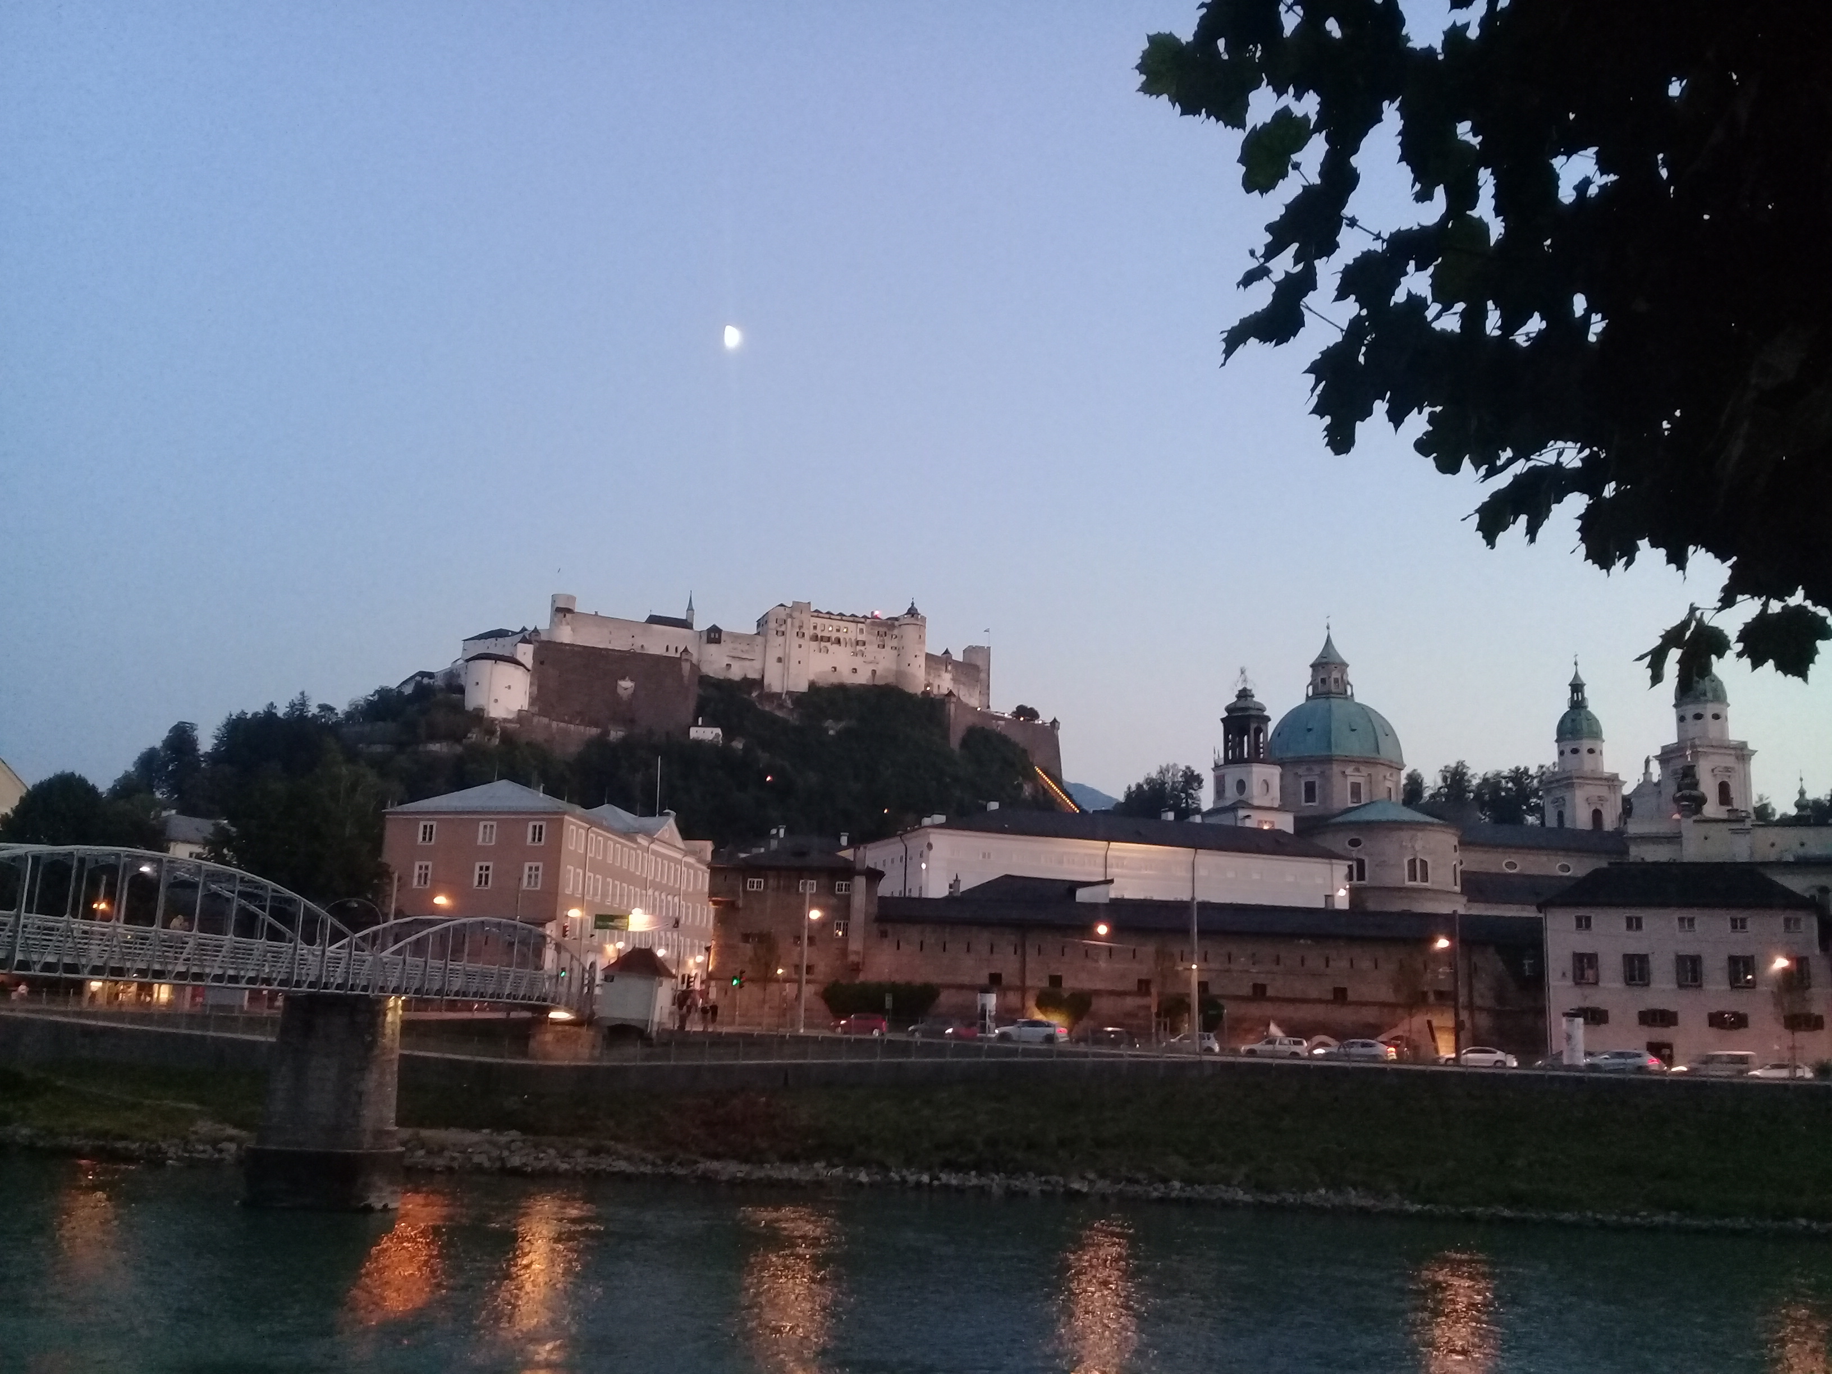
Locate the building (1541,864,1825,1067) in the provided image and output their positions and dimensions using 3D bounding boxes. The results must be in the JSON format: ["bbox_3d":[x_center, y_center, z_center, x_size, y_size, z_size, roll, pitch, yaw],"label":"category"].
[{"bbox_3d":[51.262,19.387,111.256,16.800,14.200,10.000,-2,-12,19],"label":"building"}]

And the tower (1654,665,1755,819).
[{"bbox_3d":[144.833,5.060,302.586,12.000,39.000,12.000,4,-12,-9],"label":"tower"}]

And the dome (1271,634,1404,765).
[{"bbox_3d":[81.902,2.152,321.871,26.355,26.054,26.355,2,-12,0],"label":"dome"}]

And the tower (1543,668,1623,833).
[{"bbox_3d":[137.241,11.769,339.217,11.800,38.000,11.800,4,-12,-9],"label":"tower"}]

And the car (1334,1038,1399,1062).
[{"bbox_3d":[26.410,21.664,97.500,4.500,1.470,1.800,0,-12,9],"label":"car"}]

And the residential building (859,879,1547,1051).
[{"bbox_3d":[19.173,19.864,112.951,44.338,10.600,9.000,1,-12,2],"label":"residential building"}]

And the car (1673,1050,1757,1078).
[{"bbox_3d":[48.678,23.048,100.000,4.650,1.880,1.850,-1,-12,13],"label":"car"}]

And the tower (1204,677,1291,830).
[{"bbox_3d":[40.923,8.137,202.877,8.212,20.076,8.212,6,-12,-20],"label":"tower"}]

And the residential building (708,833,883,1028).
[{"bbox_3d":[-7.983,16.889,111.346,10.682,13.369,11.000,2,-12,0],"label":"residential building"}]

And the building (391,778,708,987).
[{"bbox_3d":[-33.028,22.158,159.492,15.283,21.007,50.000,0,-12,9],"label":"building"}]

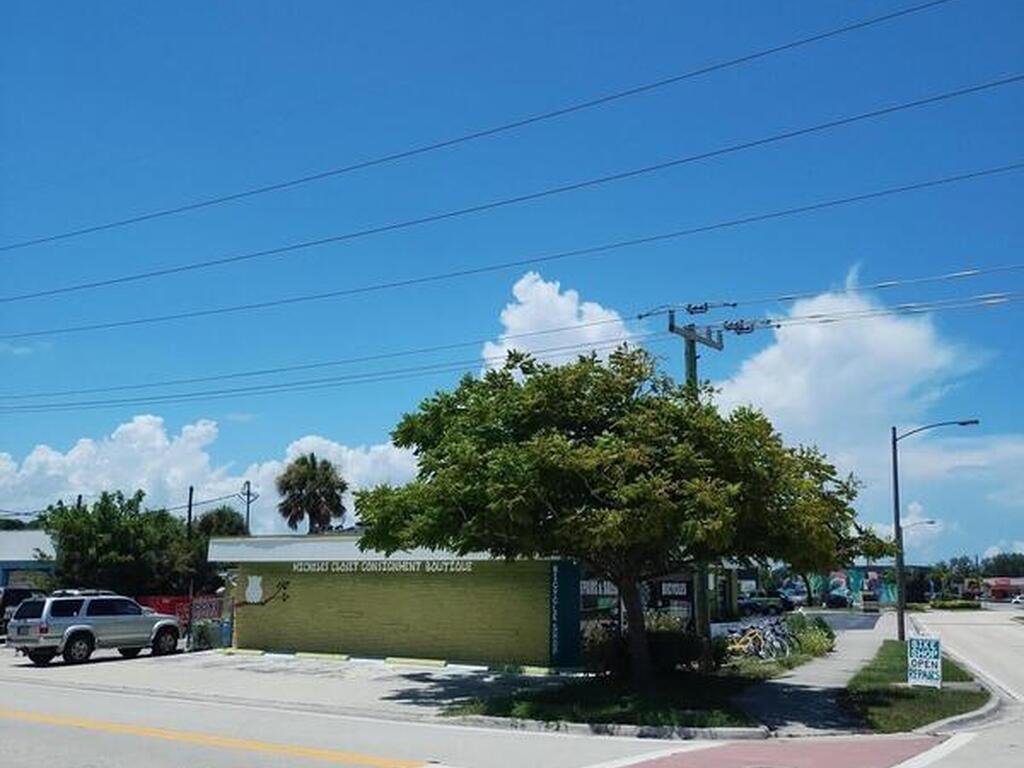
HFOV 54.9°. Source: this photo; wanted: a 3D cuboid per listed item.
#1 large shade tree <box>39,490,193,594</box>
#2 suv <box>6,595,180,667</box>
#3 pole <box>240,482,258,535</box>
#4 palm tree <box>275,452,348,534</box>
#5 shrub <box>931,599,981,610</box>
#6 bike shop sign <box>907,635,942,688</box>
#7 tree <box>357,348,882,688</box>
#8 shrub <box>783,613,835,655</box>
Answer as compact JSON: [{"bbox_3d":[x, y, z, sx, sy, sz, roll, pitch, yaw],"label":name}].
[{"bbox_3d":[-15.280,6.820,37.390,5.900,5.600,5.300,5,-13,-21],"label":"large shade tree"},{"bbox_3d":[-11.150,6.540,26.650,1.760,1.750,4.520,-8,-14,33],"label":"suv"},{"bbox_3d":[-23.470,14.250,86.920,1.900,11.500,0.500,3,-12,-15],"label":"pole"},{"bbox_3d":[-9.840,7.490,47.470,3.600,8.450,3.600,3,-12,-12],"label":"palm tree"},{"bbox_3d":[42.376,21.069,94.000,4.500,1.100,2.200,-5,-13,23],"label":"shrub"},{"bbox_3d":[7.705,5.159,18.538,0.620,0.950,0.450,-5,-13,23],"label":"bike shop sign"},{"bbox_3d":[2.143,2.397,18.609,9.900,6.450,9.200,-1,-12,6],"label":"tree"},{"bbox_3d":[8.679,7.137,28.341,1.300,1.200,1.500,-4,-13,20],"label":"shrub"}]

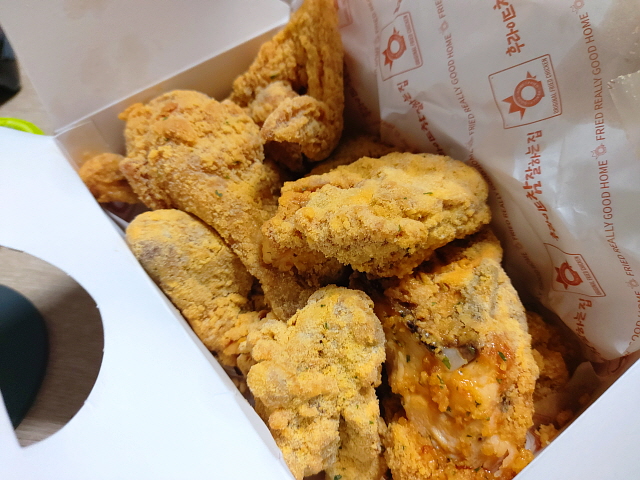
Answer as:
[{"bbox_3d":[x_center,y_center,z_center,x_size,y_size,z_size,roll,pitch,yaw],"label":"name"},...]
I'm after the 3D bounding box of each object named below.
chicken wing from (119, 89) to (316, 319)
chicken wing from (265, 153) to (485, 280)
[{"bbox_3d":[-0.046,-0.020,0.225,0.065,0.052,0.128,-31,80,-15],"label":"chicken wing"},{"bbox_3d":[0.024,-0.010,0.200,0.098,0.040,0.050,-10,58,-3],"label":"chicken wing"}]

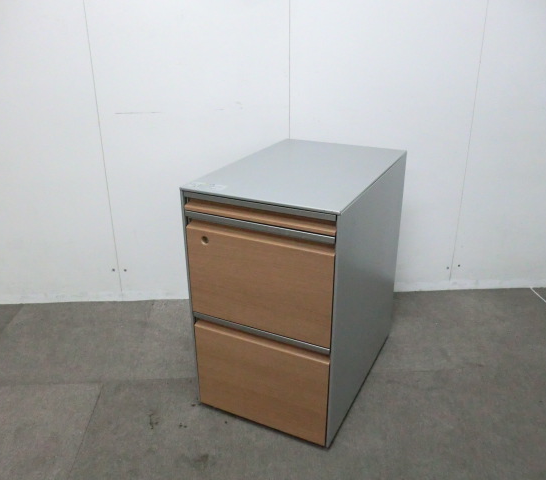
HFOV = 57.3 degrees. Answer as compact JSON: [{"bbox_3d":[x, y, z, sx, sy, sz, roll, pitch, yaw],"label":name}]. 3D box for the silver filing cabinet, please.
[{"bbox_3d":[0.092,0.104,1.446,0.393,0.642,0.570,11,26,25],"label":"silver filing cabinet"}]

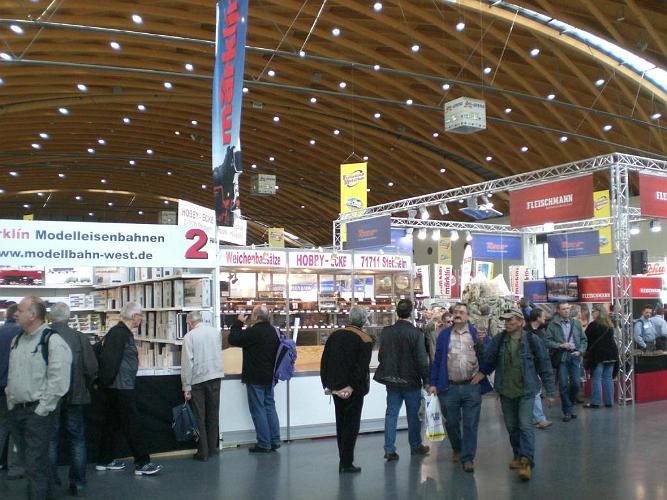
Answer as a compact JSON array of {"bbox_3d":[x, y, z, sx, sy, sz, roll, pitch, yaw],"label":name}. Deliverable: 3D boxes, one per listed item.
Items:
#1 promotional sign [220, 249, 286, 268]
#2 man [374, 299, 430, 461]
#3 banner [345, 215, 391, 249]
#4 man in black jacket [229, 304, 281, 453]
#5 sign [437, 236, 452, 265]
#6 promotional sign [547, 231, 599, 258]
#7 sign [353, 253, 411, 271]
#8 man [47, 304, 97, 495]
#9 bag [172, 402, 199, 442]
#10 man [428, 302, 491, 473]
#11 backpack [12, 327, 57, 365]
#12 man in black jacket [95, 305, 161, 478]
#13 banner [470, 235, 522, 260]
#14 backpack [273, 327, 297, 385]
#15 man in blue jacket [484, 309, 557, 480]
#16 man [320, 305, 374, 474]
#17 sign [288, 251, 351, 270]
[{"bbox_3d":[-1.016,0.112,9.296,0.940,0.230,0.040,2,-5,-28],"label":"promotional sign"},{"bbox_3d":[0.815,1.512,8.650,0.570,1.800,0.450,-1,-5,14],"label":"man"},{"bbox_3d":[0.960,-0.468,20.425,0.030,0.800,2.450,2,-4,-27],"label":"banner"},{"bbox_3d":[-0.938,1.555,8.966,0.500,1.771,0.500,-3,-5,37],"label":"man in black jacket"},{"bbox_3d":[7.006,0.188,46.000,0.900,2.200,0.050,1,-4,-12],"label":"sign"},{"bbox_3d":[7.704,-0.177,23.600,0.040,0.780,2.200,2,-5,-27],"label":"promotional sign"},{"bbox_3d":[0.676,0.174,10.202,0.940,0.230,0.040,2,-5,-28],"label":"sign"},{"bbox_3d":[-2.552,1.415,7.134,0.540,1.802,0.360,3,-5,-36],"label":"man"},{"bbox_3d":[-1.704,1.992,8.430,0.260,0.430,0.150,0,-4,6],"label":"bag"},{"bbox_3d":[1.380,1.479,8.088,0.640,1.793,0.420,-1,-4,10],"label":"man"},{"bbox_3d":[-2.566,0.892,6.500,0.340,0.460,0.300,-3,-5,38],"label":"backpack"},{"bbox_3d":[-2.198,1.469,7.850,0.620,1.760,0.500,2,-5,-23],"label":"man in black jacket"},{"bbox_3d":[5.522,-0.091,24.800,2.150,0.820,0.040,2,-5,-28],"label":"banner"},{"bbox_3d":[-0.586,1.269,8.850,0.240,0.600,0.300,-3,-5,32],"label":"backpack"},{"bbox_3d":[1.942,1.484,7.711,0.740,1.729,0.500,-1,-4,14],"label":"man in blue jacket"},{"bbox_3d":[0.150,1.480,7.850,0.520,1.750,0.420,-3,-5,30],"label":"man"},{"bbox_3d":[-0.164,0.150,9.758,0.926,0.250,0.030,2,-4,-27],"label":"sign"}]

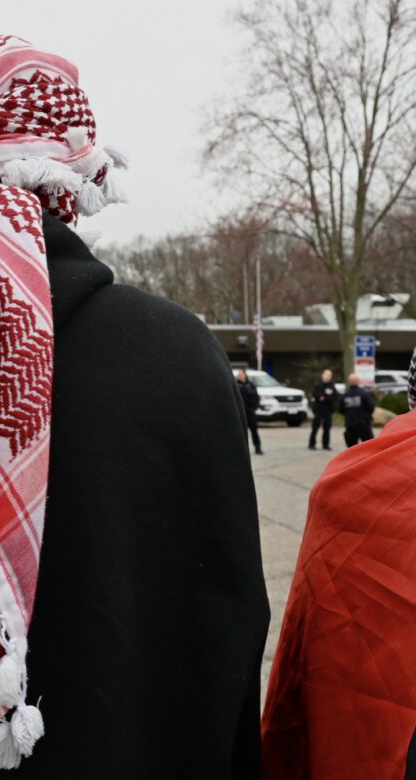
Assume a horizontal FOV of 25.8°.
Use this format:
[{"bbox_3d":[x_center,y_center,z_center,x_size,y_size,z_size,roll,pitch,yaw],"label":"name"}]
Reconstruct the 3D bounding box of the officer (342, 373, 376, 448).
[{"bbox_3d":[3.150,0.522,19.000,0.620,1.720,0.430,0,1,21],"label":"officer"}]

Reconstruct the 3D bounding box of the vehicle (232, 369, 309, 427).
[{"bbox_3d":[1.220,0.230,29.000,2.050,1.780,5.000,0,1,-30],"label":"vehicle"}]

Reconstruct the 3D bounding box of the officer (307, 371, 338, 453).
[{"bbox_3d":[2.550,0.453,20.100,0.580,1.800,0.450,0,1,-25],"label":"officer"}]

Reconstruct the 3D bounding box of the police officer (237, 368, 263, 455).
[{"bbox_3d":[0.810,0.455,19.100,0.620,1.800,0.420,0,1,6],"label":"police officer"}]

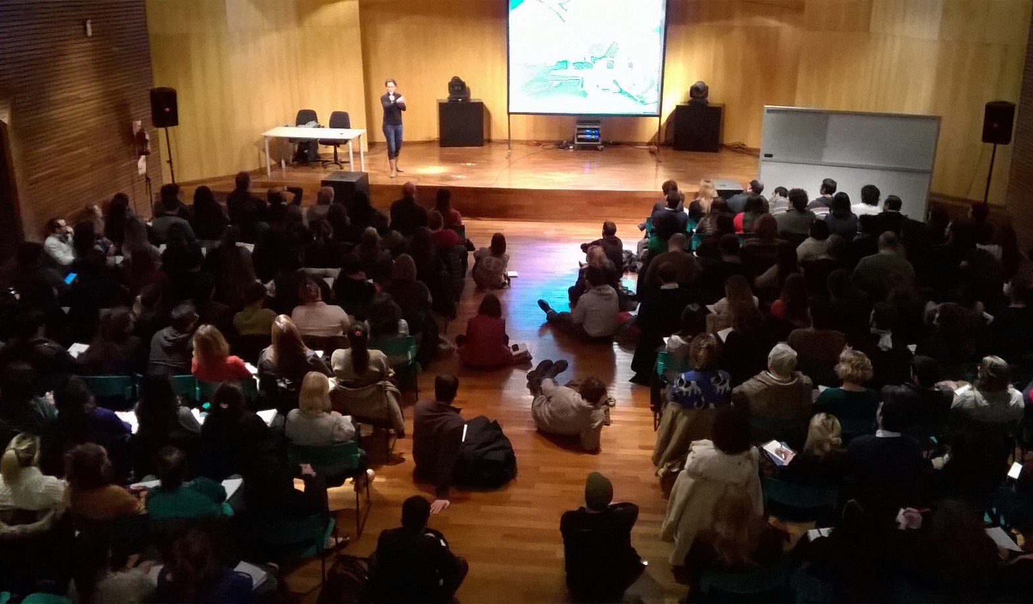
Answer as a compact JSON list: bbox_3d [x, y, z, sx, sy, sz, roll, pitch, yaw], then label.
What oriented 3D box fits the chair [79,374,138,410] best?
[{"bbox_3d":[-3.395,0.909,7.746,0.476,0.790,0.507,0,20,3],"label":"chair"}]

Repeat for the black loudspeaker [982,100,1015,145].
[{"bbox_3d":[6.947,-2.572,12.750,0.390,0.590,0.340,17,26,39],"label":"black loudspeaker"}]

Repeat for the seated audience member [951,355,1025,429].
[{"bbox_3d":[3.478,0.917,6.881,0.560,1.270,0.760,2,20,5],"label":"seated audience member"}]

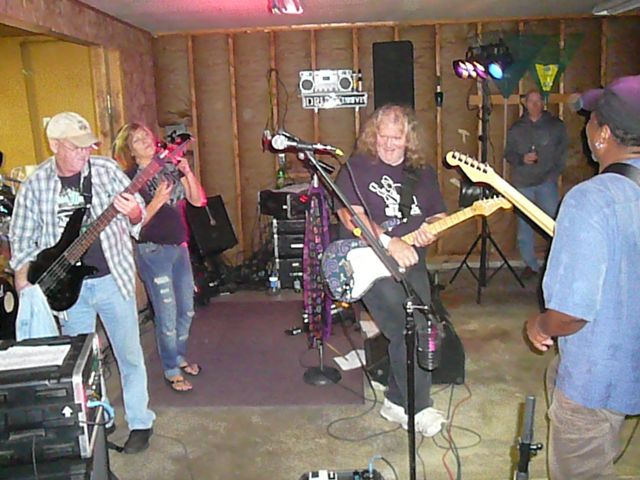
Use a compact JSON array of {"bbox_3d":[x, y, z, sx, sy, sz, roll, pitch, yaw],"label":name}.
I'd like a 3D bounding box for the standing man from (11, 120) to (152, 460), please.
[{"bbox_3d":[-1.173,0.223,3.299,0.680,1.710,0.520,-4,12,-11],"label":"standing man"}]

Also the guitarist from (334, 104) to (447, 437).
[{"bbox_3d":[0.376,0.144,3.458,0.600,1.690,0.560,-1,11,4],"label":"guitarist"}]

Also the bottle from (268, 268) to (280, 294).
[{"bbox_3d":[-0.431,0.395,6.103,0.075,0.220,0.075,-2,11,0],"label":"bottle"}]

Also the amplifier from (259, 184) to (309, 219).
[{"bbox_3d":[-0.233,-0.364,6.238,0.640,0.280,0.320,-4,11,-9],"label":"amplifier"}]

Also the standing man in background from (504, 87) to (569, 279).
[{"bbox_3d":[2.043,-0.499,6.115,0.600,1.790,0.380,1,12,17],"label":"standing man in background"}]

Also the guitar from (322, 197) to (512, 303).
[{"bbox_3d":[0.481,0.012,3.130,0.980,0.320,0.080,-20,-7,8],"label":"guitar"}]

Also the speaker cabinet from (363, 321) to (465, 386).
[{"bbox_3d":[0.600,0.675,4.157,0.550,0.360,0.450,-5,12,-14],"label":"speaker cabinet"}]

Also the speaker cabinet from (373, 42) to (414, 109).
[{"bbox_3d":[0.667,-1.453,5.854,0.360,0.640,0.350,0,12,11],"label":"speaker cabinet"}]

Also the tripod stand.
[{"bbox_3d":[1.464,-0.457,5.732,0.700,1.900,0.620,-2,11,0],"label":"tripod stand"}]

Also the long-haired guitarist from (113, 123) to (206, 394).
[{"bbox_3d":[-0.997,0.103,4.072,0.550,1.630,0.460,-8,13,-26],"label":"long-haired guitarist"}]

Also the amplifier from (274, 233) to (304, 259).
[{"bbox_3d":[-0.160,0.016,6.365,0.530,0.240,0.420,-2,11,0],"label":"amplifier"}]

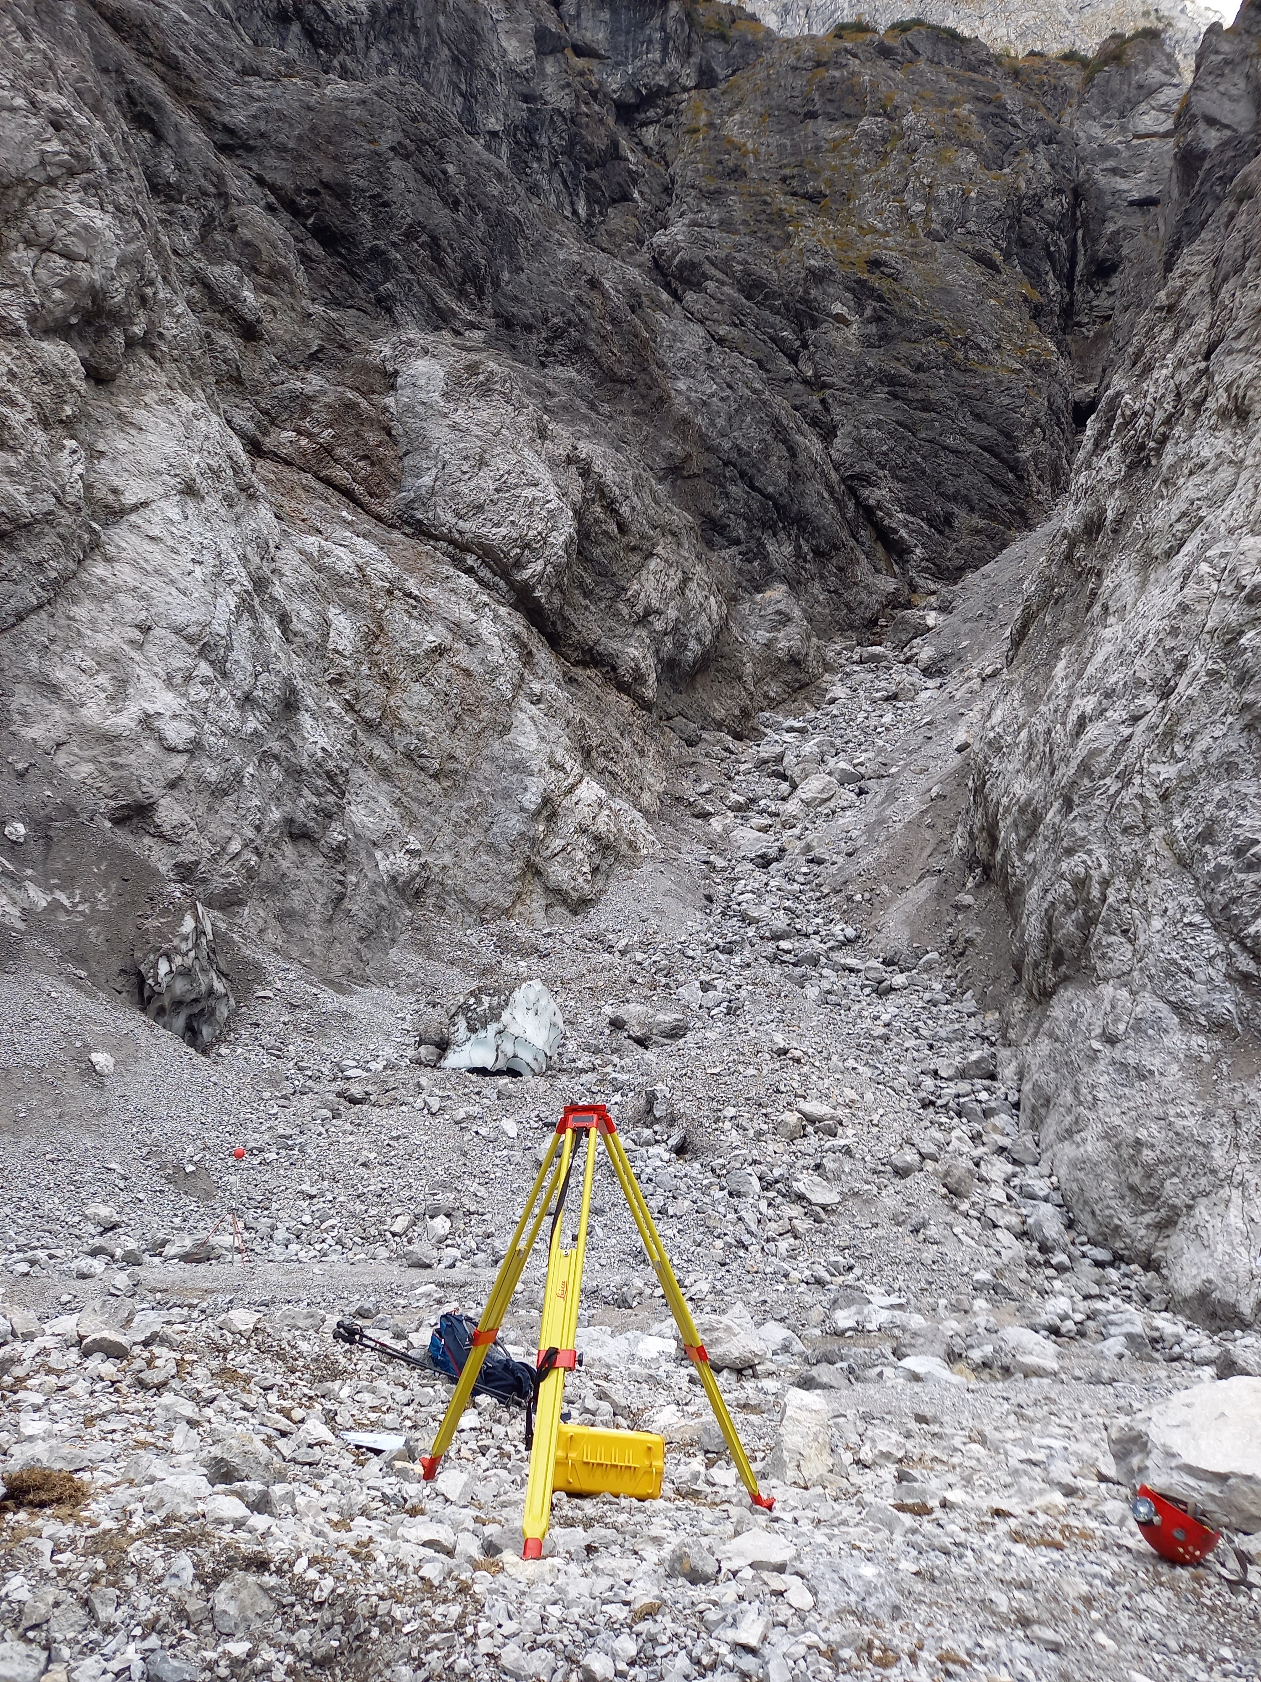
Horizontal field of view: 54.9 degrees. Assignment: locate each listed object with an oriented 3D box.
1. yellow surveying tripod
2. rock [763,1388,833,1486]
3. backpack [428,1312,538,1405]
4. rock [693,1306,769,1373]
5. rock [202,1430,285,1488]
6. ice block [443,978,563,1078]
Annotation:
[{"bbox_3d":[-0.252,1.706,4.402,1.356,1.462,1.210,-4,-19,8],"label":"yellow surveying tripod"},{"bbox_3d":[0.698,2.492,5.080,0.280,0.370,0.270,-1,-18,0],"label":"rock"},{"bbox_3d":[-0.770,2.689,6.300,0.270,0.550,0.310,-28,-20,-46],"label":"backpack"},{"bbox_3d":[0.653,3.289,8.000,0.520,0.360,0.450,-1,-18,0],"label":"rock"},{"bbox_3d":[-1.447,2.316,4.550,0.280,0.180,0.240,-1,-18,0],"label":"rock"},{"bbox_3d":[-2.676,3.903,25.500,2.450,1.850,1.900,-1,-18,0],"label":"ice block"}]

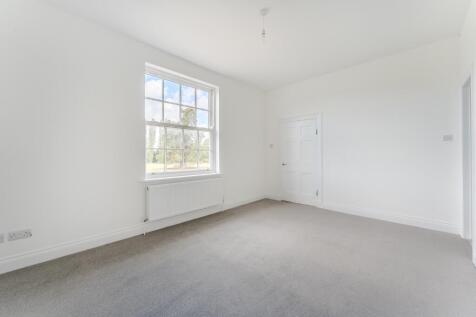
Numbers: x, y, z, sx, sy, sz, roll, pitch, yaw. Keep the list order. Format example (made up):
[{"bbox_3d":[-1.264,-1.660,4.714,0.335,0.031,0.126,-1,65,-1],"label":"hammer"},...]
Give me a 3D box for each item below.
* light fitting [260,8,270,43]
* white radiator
[{"bbox_3d":[0.300,-1.515,2.135,0.105,0.364,0.105,0,1,0],"label":"light fitting"},{"bbox_3d":[-0.813,0.636,3.215,0.106,0.507,1.409,1,2,44],"label":"white radiator"}]

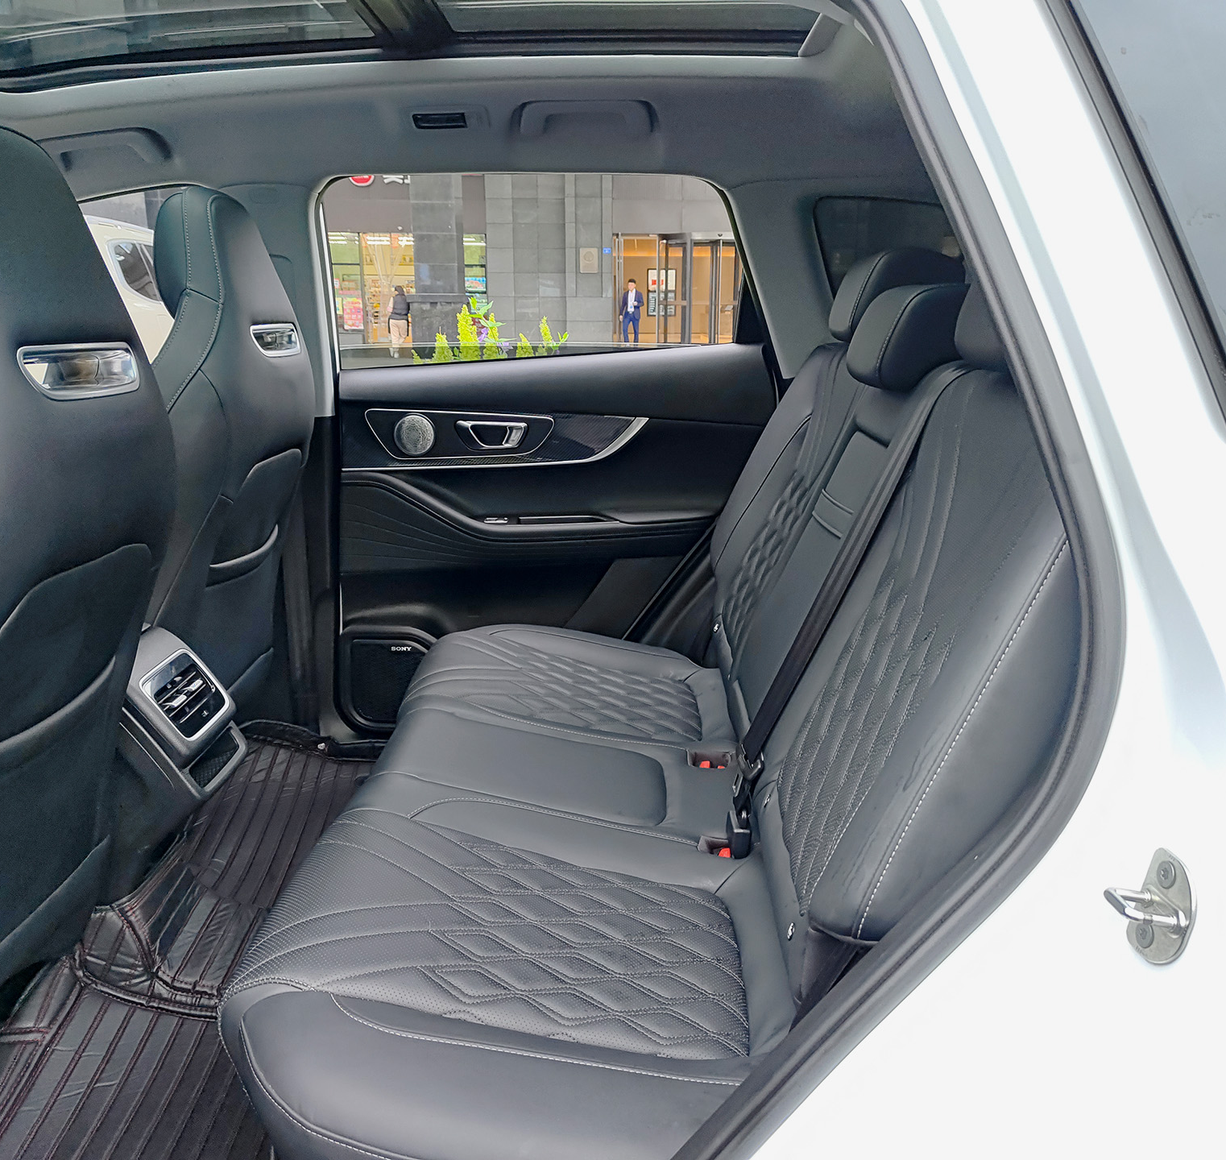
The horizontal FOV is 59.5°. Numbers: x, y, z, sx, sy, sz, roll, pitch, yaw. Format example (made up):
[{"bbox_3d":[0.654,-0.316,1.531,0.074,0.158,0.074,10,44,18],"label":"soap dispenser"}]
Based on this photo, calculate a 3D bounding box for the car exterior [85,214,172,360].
[{"bbox_3d":[-3.973,-1.661,8.063,1.860,1.730,4.680,-1,15,-4],"label":"car exterior"}]

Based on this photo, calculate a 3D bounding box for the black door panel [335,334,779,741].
[{"bbox_3d":[-0.117,-0.086,2.197,0.870,0.775,0.140,0,15,-1],"label":"black door panel"}]

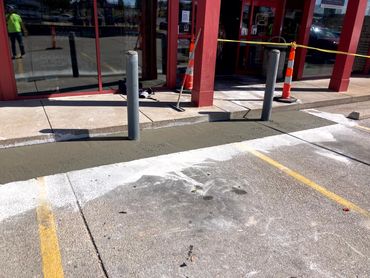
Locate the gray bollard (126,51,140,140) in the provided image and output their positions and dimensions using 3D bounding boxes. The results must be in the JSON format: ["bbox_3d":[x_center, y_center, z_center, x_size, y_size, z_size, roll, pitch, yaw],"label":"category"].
[{"bbox_3d":[-0.646,-0.522,3.773,0.135,1.120,0.135,3,20,0],"label":"gray bollard"}]

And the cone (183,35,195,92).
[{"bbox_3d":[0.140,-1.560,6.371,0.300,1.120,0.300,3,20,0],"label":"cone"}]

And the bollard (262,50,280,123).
[{"bbox_3d":[1.403,-0.848,4.913,0.135,1.130,0.135,3,20,0],"label":"bollard"}]

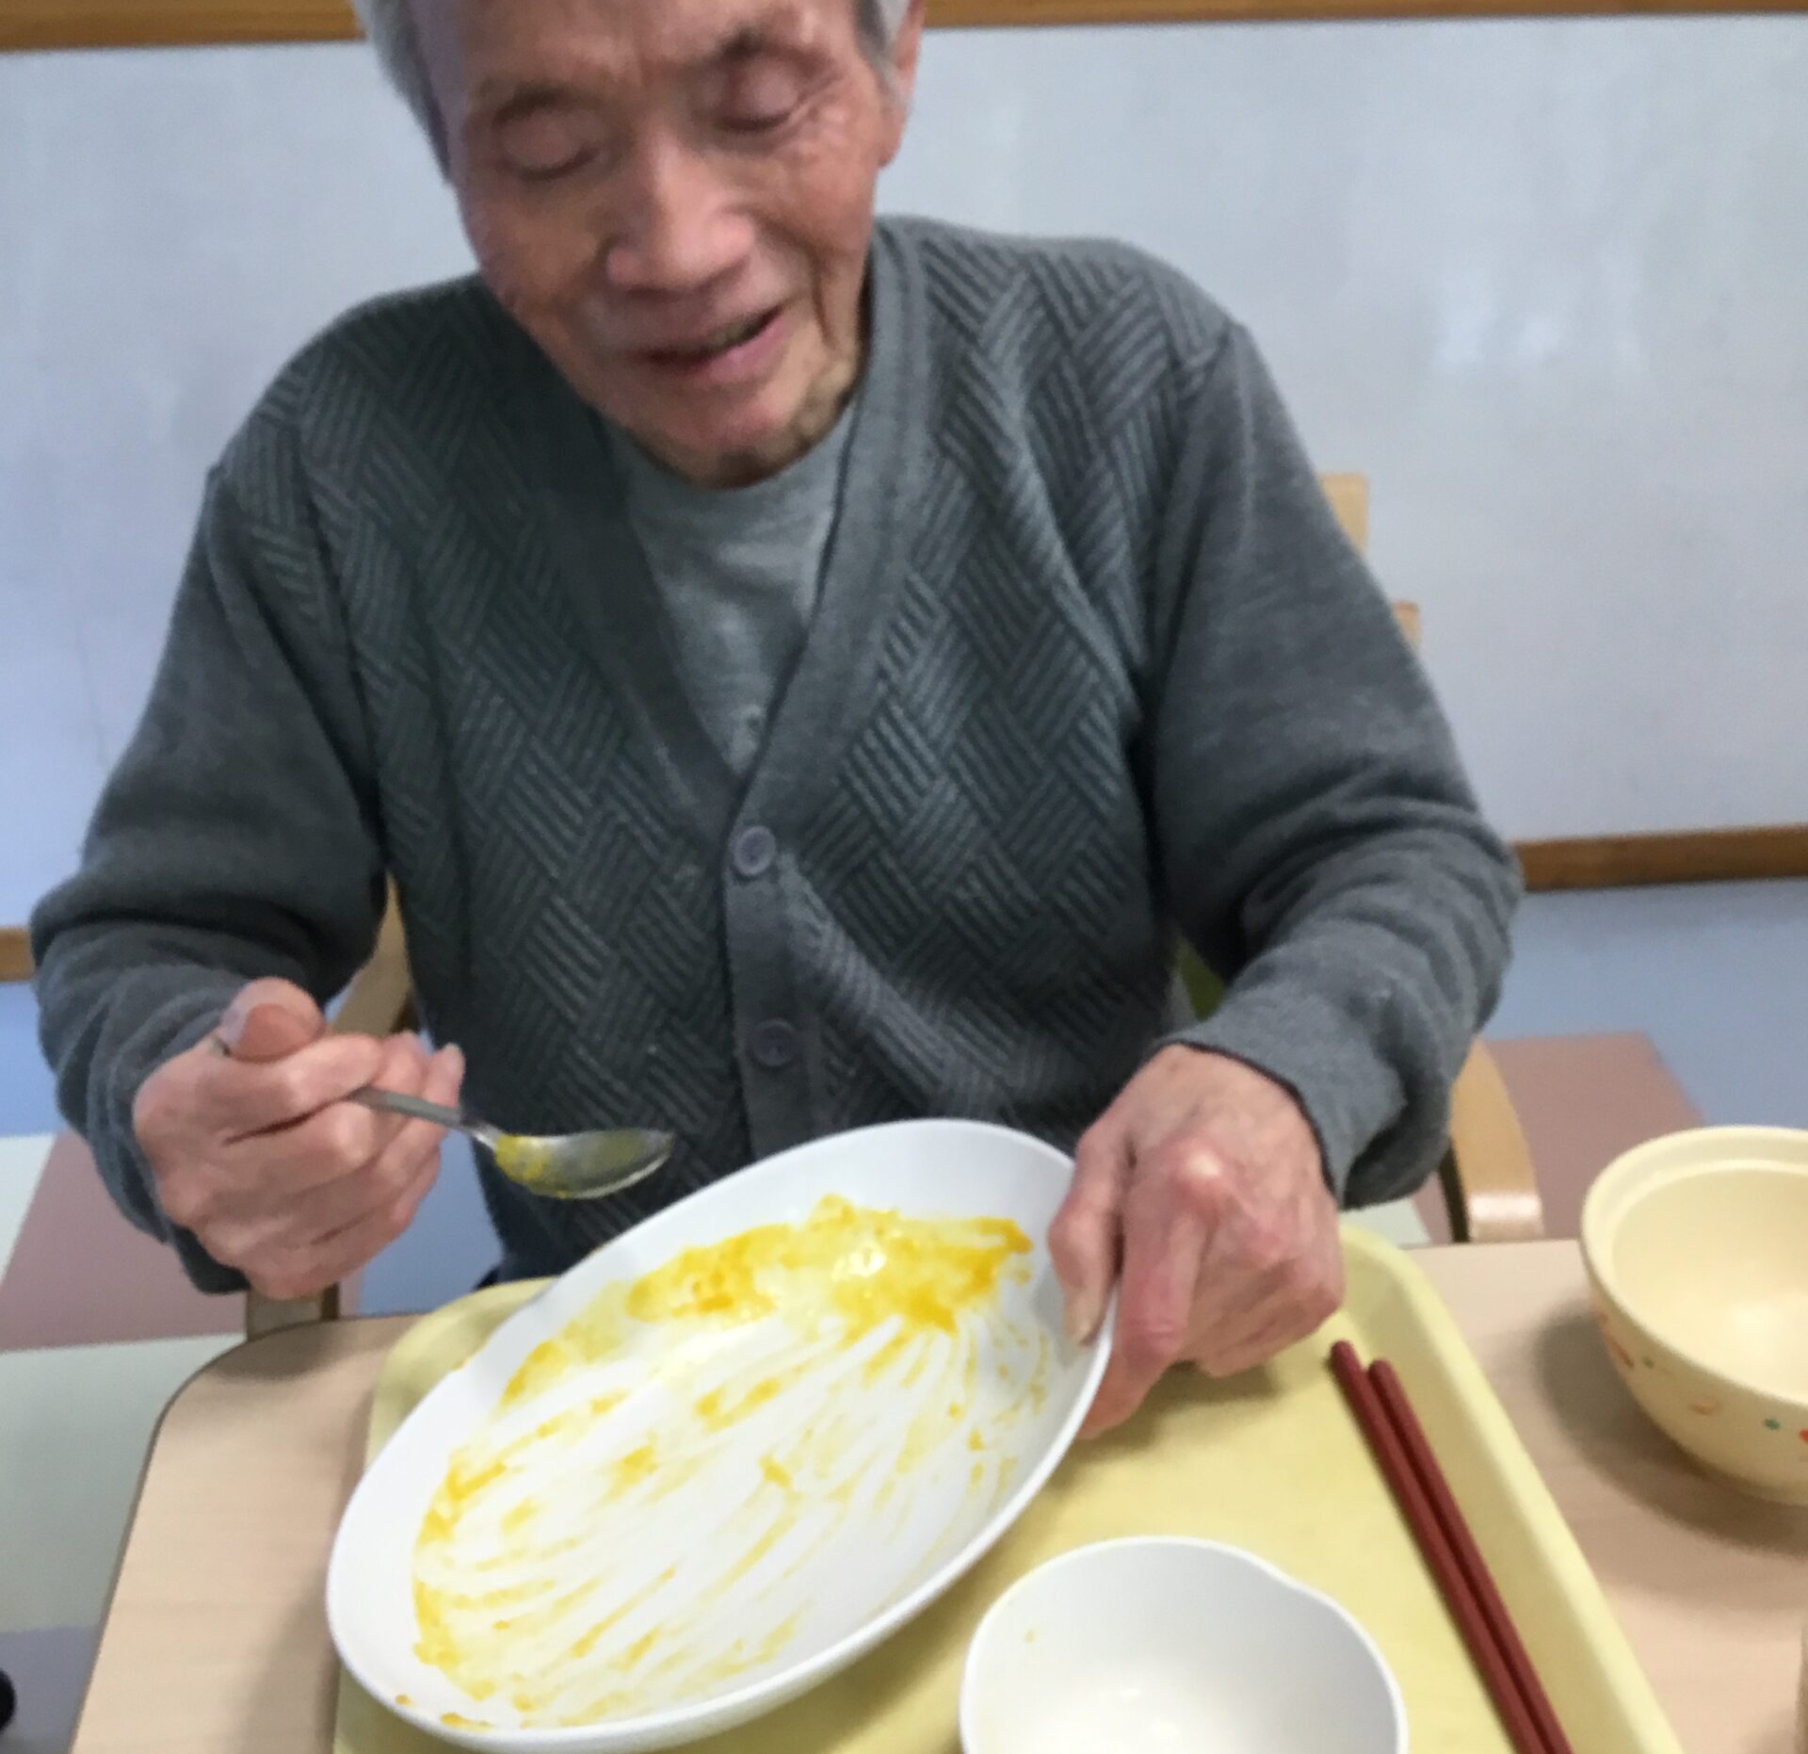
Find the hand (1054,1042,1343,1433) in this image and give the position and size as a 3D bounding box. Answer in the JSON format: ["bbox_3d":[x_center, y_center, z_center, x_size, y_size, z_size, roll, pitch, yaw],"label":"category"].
[{"bbox_3d":[0.087,0.114,0.665,0.093,0.085,0.125,10,32,17],"label":"hand"}]

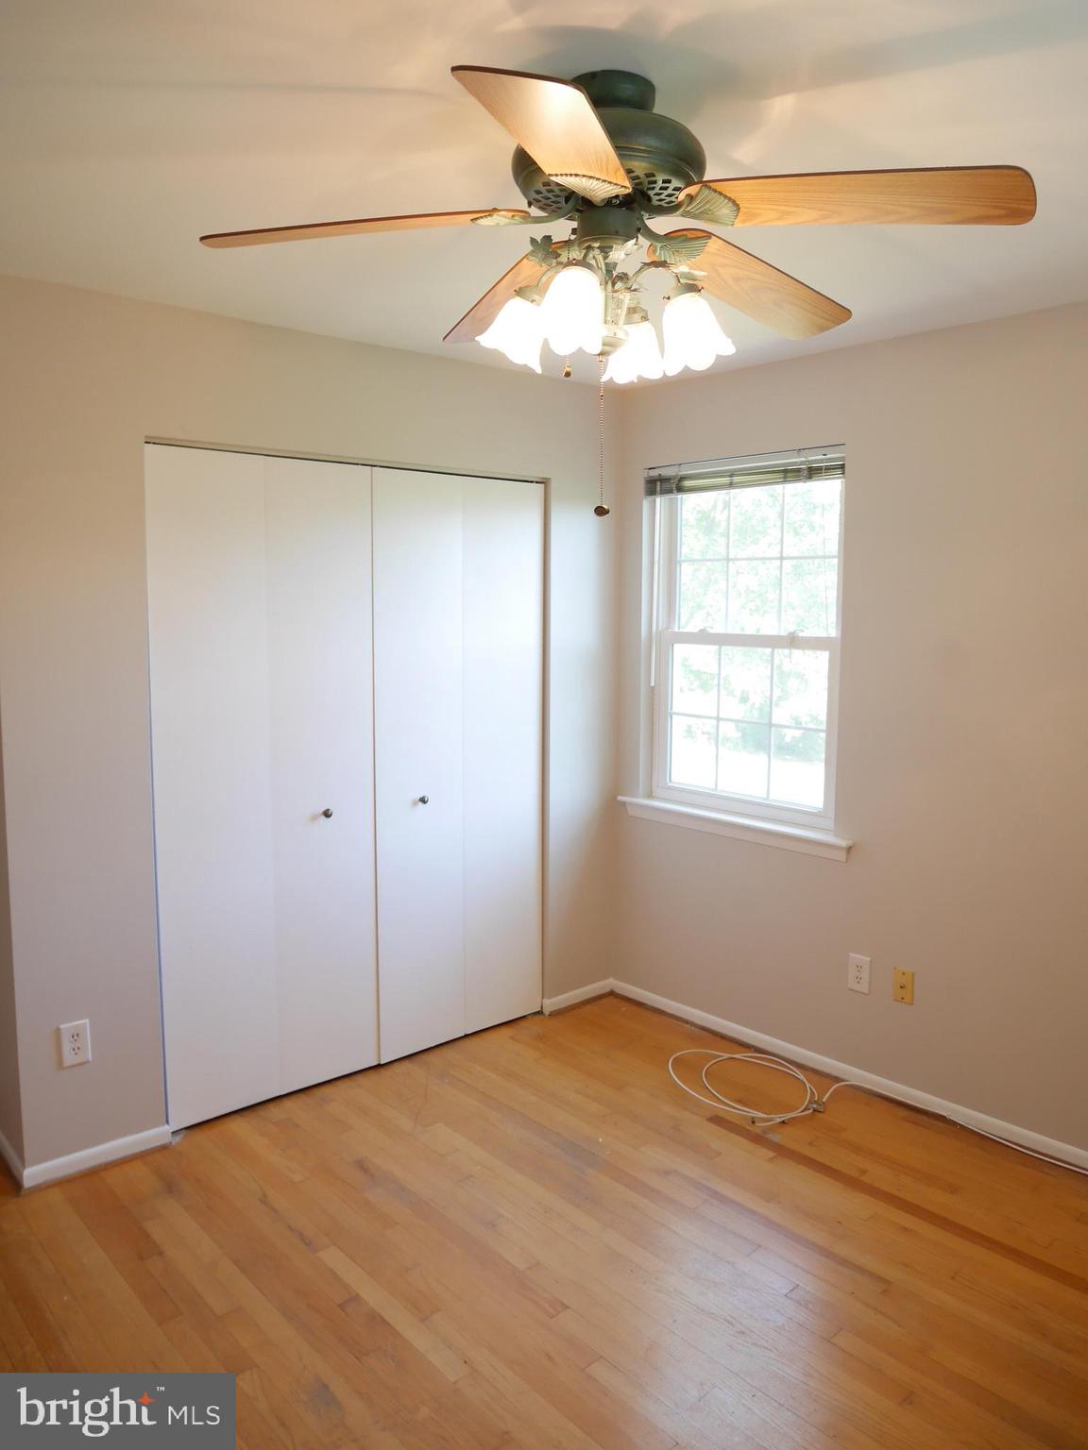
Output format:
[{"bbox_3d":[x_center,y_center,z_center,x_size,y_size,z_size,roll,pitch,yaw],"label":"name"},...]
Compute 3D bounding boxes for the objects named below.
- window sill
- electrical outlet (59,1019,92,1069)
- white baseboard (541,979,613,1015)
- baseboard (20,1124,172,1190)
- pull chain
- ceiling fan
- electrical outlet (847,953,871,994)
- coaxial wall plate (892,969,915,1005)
[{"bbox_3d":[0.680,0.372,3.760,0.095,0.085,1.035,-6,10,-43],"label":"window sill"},{"bbox_3d":[-1.322,0.902,2.842,0.073,0.119,0.008,-6,9,-40],"label":"electrical outlet"},{"bbox_3d":[0.147,1.105,4.104,0.385,0.056,0.014,-6,9,-40],"label":"white baseboard"},{"bbox_3d":[-1.283,1.244,2.915,0.405,0.055,0.014,-6,9,-40],"label":"baseboard"},{"bbox_3d":[0.101,-0.491,1.705,0.025,0.275,0.025,0,7,0],"label":"pull chain"},{"bbox_3d":[0.104,-0.817,1.667,1.280,0.460,1.280,-6,9,-40],"label":"ceiling fan"},{"bbox_3d":[1.063,0.839,3.390,0.008,0.119,0.073,-6,10,-43],"label":"electrical outlet"},{"bbox_3d":[1.174,0.853,3.276,0.008,0.113,0.069,-6,10,-43],"label":"coaxial wall plate"}]

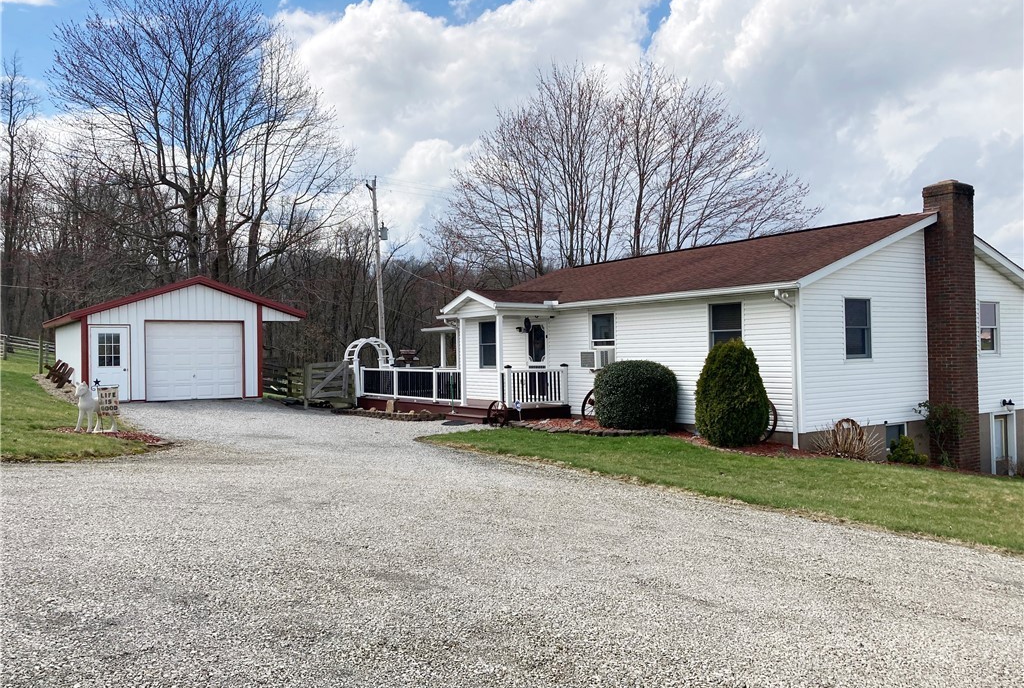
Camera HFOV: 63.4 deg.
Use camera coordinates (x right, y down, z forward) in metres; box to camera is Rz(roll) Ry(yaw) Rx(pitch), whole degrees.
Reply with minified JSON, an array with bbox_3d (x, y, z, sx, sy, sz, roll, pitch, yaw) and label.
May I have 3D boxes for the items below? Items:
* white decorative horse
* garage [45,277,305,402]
[{"bbox_3d":[-6.864,1.047,13.700,0.260,0.840,0.730,-1,-1,18],"label":"white decorative horse"},{"bbox_3d":[-11.190,-0.110,27.080,6.480,3.550,7.600,-1,-1,-34],"label":"garage"}]

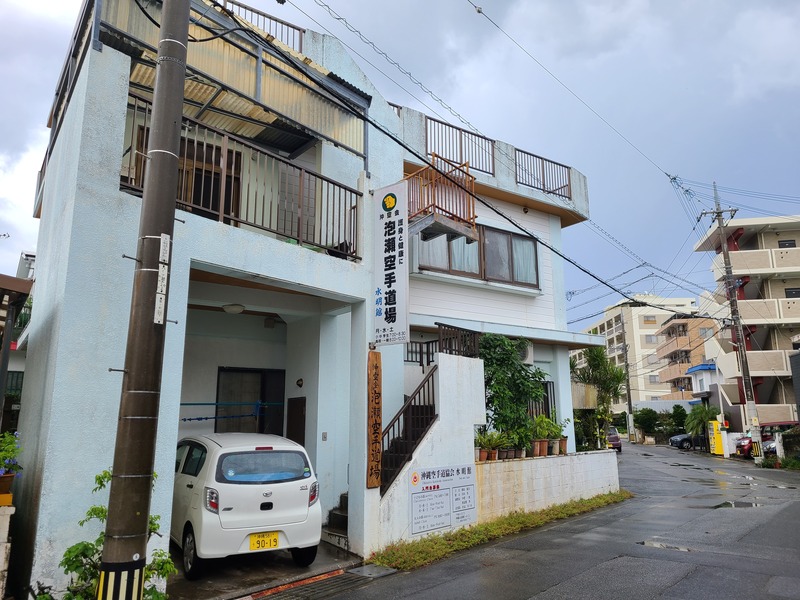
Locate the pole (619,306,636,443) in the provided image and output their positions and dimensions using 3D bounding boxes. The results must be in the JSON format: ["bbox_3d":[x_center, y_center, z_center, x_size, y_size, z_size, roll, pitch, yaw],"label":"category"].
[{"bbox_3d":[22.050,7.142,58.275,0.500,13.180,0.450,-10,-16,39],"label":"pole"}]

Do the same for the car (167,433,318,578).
[{"bbox_3d":[-2.347,2.592,8.097,1.475,1.500,3.395,7,-13,-31],"label":"car"}]

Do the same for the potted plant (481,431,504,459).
[{"bbox_3d":[1.568,2.452,10.131,0.370,0.492,0.360,0,-12,0],"label":"potted plant"}]

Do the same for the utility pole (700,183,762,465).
[{"bbox_3d":[14.201,0.728,25.420,1.600,12.130,0.500,-5,-12,13],"label":"utility pole"}]

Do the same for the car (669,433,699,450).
[{"bbox_3d":[20.012,9.127,39.945,4.400,1.500,1.750,-1,-12,2],"label":"car"}]

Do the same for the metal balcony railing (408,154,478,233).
[{"bbox_3d":[0.726,-1.827,11.401,1.370,1.180,1.040,11,-16,-44],"label":"metal balcony railing"}]

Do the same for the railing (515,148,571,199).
[{"bbox_3d":[3.176,-2.737,13.218,1.750,0.790,0.060,8,-14,-33],"label":"railing"}]

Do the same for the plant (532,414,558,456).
[{"bbox_3d":[2.935,2.779,12.292,0.420,0.800,0.450,-9,-15,38],"label":"plant"}]

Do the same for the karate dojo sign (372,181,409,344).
[{"bbox_3d":[-0.102,-0.491,8.002,0.550,2.190,0.060,-9,-15,36],"label":"karate dojo sign"}]

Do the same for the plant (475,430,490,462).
[{"bbox_3d":[1.420,2.519,10.403,0.280,0.550,0.280,0,-12,0],"label":"plant"}]

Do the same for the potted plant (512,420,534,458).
[{"bbox_3d":[2.364,2.688,11.579,0.380,0.690,0.390,0,-12,0],"label":"potted plant"}]

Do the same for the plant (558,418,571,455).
[{"bbox_3d":[3.412,2.811,12.384,0.230,0.723,0.220,-10,-15,39],"label":"plant"}]

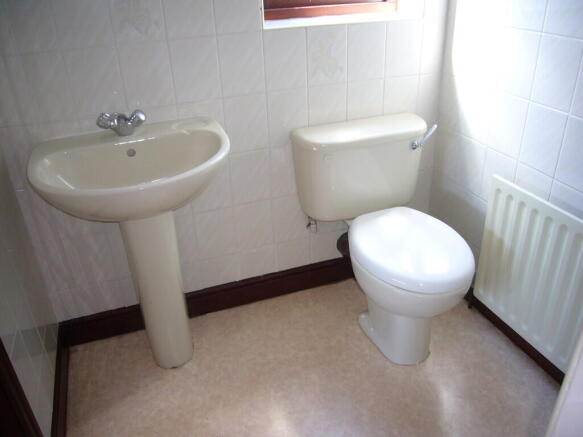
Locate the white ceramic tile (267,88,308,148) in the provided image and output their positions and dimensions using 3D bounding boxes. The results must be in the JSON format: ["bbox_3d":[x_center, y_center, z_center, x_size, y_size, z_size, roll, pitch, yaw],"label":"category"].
[{"bbox_3d":[-0.014,-0.359,1.675,0.151,0.201,0.010,-12,30,-17],"label":"white ceramic tile"}]

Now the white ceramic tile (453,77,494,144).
[{"bbox_3d":[0.662,-0.373,1.674,0.010,0.201,0.150,-12,30,-16],"label":"white ceramic tile"}]

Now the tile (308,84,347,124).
[{"bbox_3d":[0.129,-0.388,1.718,0.151,0.201,0.010,-12,30,-17],"label":"tile"}]

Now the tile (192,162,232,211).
[{"bbox_3d":[-0.289,-0.123,1.716,0.150,0.201,0.010,-12,30,-16],"label":"tile"}]

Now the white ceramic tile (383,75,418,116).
[{"bbox_3d":[0.413,-0.445,1.807,0.151,0.201,0.010,-12,30,-17],"label":"white ceramic tile"}]

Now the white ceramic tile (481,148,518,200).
[{"bbox_3d":[0.744,-0.135,1.696,0.010,0.201,0.150,-12,30,-16],"label":"white ceramic tile"}]

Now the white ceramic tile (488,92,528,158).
[{"bbox_3d":[0.712,-0.309,1.548,0.010,0.201,0.151,-12,30,-17],"label":"white ceramic tile"}]

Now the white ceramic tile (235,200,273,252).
[{"bbox_3d":[-0.139,0.027,1.821,0.150,0.201,0.010,-12,30,-16],"label":"white ceramic tile"}]

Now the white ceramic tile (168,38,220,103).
[{"bbox_3d":[-0.306,-0.479,1.522,0.150,0.201,0.010,-12,30,-16],"label":"white ceramic tile"}]

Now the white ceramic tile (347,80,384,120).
[{"bbox_3d":[0.276,-0.418,1.783,0.150,0.201,0.010,-12,30,-16],"label":"white ceramic tile"}]

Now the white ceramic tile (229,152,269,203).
[{"bbox_3d":[-0.146,-0.148,1.724,0.150,0.201,0.010,-12,30,-16],"label":"white ceramic tile"}]

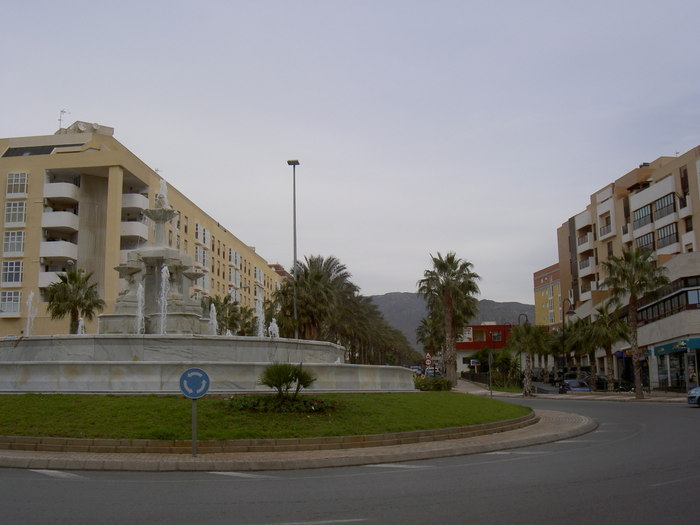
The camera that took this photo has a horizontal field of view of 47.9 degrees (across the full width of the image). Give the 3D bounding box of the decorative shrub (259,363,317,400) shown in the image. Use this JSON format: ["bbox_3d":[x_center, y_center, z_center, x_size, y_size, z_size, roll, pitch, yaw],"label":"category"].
[{"bbox_3d":[-1.552,2.941,19.587,1.400,0.910,1.400,0,-10,0],"label":"decorative shrub"}]

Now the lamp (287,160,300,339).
[{"bbox_3d":[-3.552,0.873,49.585,0.800,15.130,0.450,0,-10,0],"label":"lamp"}]

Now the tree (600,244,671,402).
[{"bbox_3d":[16.621,3.432,46.078,3.850,8.890,3.850,0,-10,0],"label":"tree"}]

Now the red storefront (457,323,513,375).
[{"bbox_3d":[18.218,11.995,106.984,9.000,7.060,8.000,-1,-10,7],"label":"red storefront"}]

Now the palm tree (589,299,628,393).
[{"bbox_3d":[18.612,6.053,56.786,2.790,6.380,2.790,0,-10,0],"label":"palm tree"}]

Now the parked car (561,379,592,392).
[{"bbox_3d":[17.373,9.629,60.226,1.700,1.450,4.000,-1,-10,7],"label":"parked car"}]

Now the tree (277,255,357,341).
[{"bbox_3d":[-2.468,4.453,58.097,5.900,10.250,5.900,0,-10,0],"label":"tree"}]

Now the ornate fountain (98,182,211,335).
[{"bbox_3d":[-7.182,0.073,29.123,4.100,6.260,4.100,0,-10,0],"label":"ornate fountain"}]

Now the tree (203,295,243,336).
[{"bbox_3d":[-10.240,6.475,63.843,3.500,7.830,3.500,0,-10,0],"label":"tree"}]

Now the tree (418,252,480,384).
[{"bbox_3d":[7.588,4.273,60.150,4.590,10.240,4.590,0,-10,0],"label":"tree"}]

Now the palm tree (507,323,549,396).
[{"bbox_3d":[11.181,6.092,49.681,2.570,4.630,2.570,0,-10,0],"label":"palm tree"}]

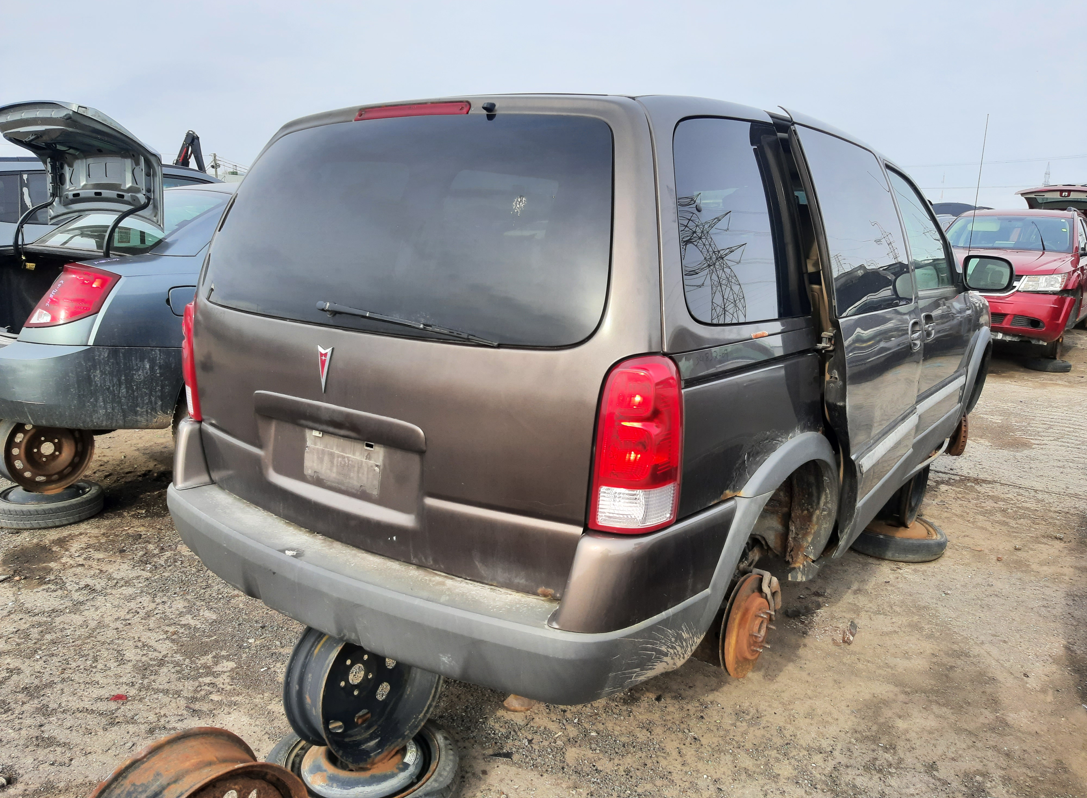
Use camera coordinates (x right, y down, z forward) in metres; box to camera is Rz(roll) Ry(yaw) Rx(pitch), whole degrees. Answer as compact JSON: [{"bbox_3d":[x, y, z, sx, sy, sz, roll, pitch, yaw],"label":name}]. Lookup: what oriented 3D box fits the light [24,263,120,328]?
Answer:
[{"bbox_3d":[-2.116,-0.462,3.655,0.270,0.280,0.330,10,15,37],"label":"light"}]

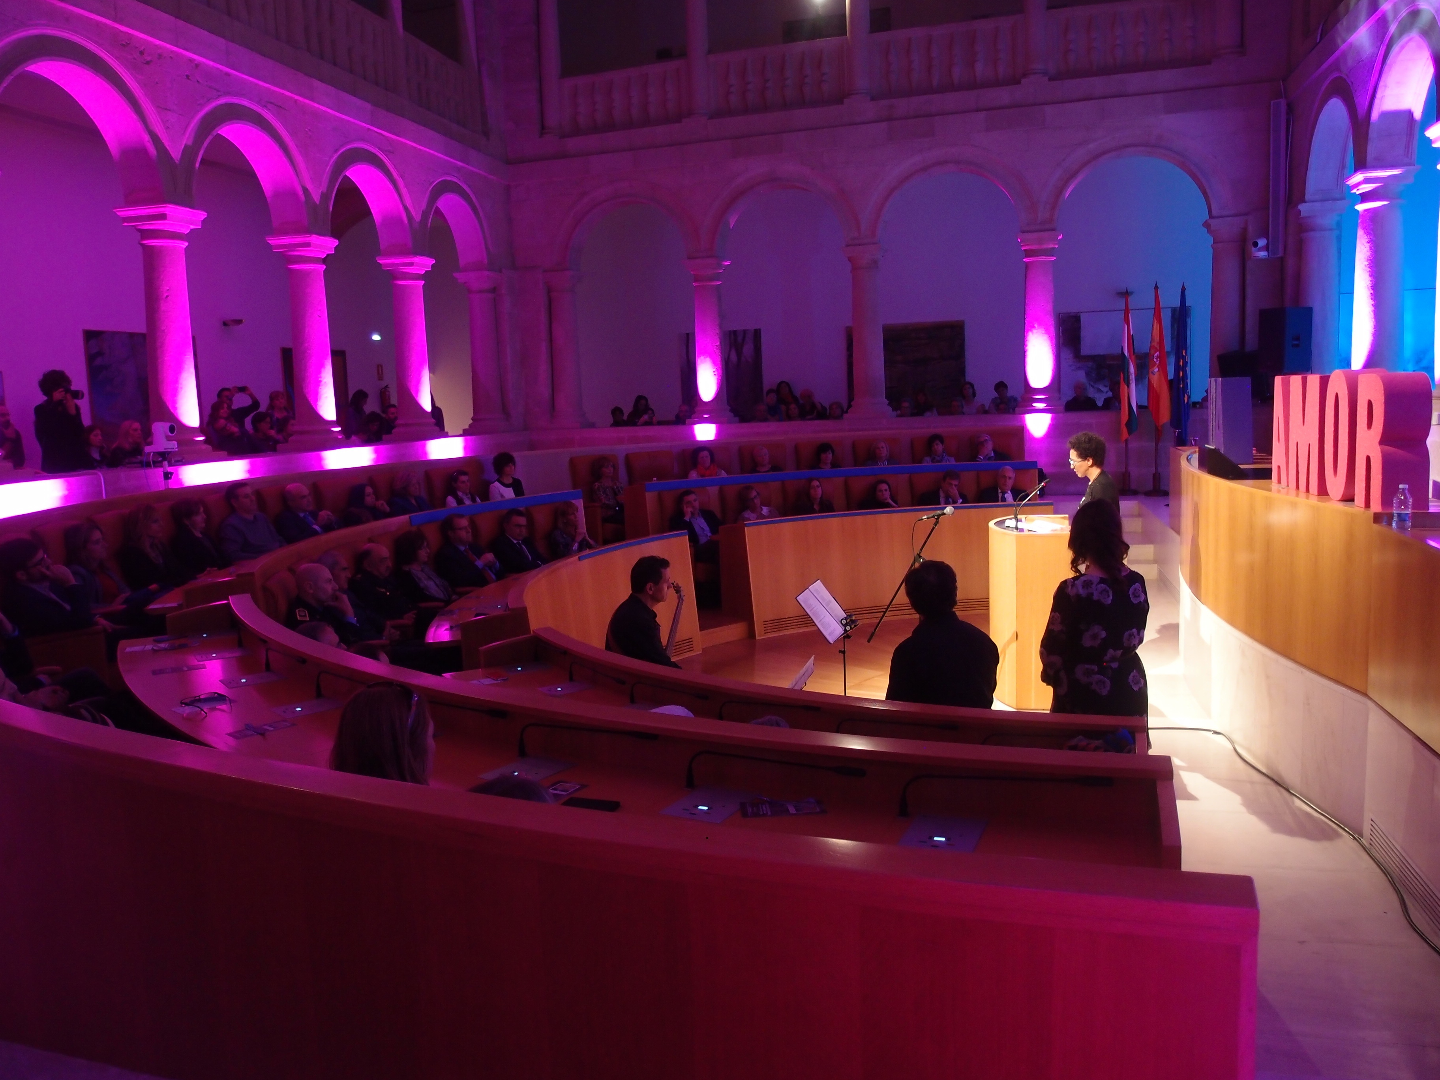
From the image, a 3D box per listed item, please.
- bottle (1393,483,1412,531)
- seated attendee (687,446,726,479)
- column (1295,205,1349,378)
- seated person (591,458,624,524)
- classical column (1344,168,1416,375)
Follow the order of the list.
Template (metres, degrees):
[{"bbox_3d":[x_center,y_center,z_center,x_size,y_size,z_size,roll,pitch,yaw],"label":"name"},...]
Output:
[{"bbox_3d":[2.372,-0.110,4.050,0.063,0.168,0.063,0,7,15],"label":"bottle"},{"bbox_3d":[-0.122,-0.411,12.847,0.500,1.217,0.750,-4,7,-15],"label":"seated attendee"},{"bbox_3d":[7.061,-2.722,13.569,0.560,2.265,0.560,0,7,16],"label":"column"},{"bbox_3d":[-1.110,-0.293,12.457,0.480,1.154,0.780,-6,8,-31],"label":"seated person"},{"bbox_3d":[6.356,-2.407,11.235,0.593,2.253,0.593,0,7,15],"label":"classical column"}]

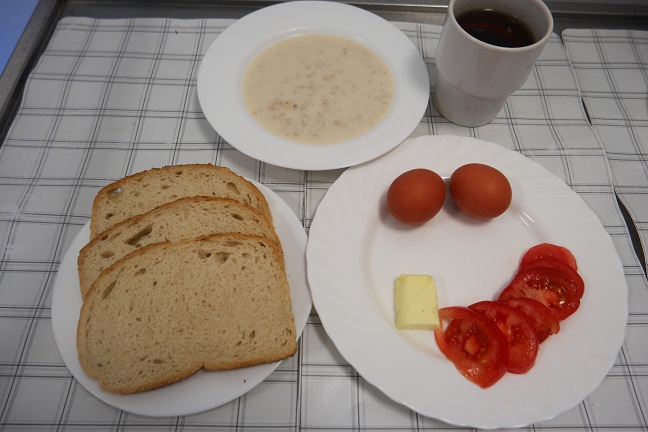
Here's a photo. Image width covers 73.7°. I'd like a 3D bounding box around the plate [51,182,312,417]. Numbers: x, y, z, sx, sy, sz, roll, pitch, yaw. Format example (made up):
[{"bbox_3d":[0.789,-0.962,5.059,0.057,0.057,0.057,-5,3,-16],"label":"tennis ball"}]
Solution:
[{"bbox_3d":[-0.106,0.051,0.341,0.198,0.018,0.198,0,60,-1],"label":"plate"}]

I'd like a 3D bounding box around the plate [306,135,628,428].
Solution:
[{"bbox_3d":[0.110,0.038,0.351,0.247,0.022,0.247,0,60,-1],"label":"plate"}]

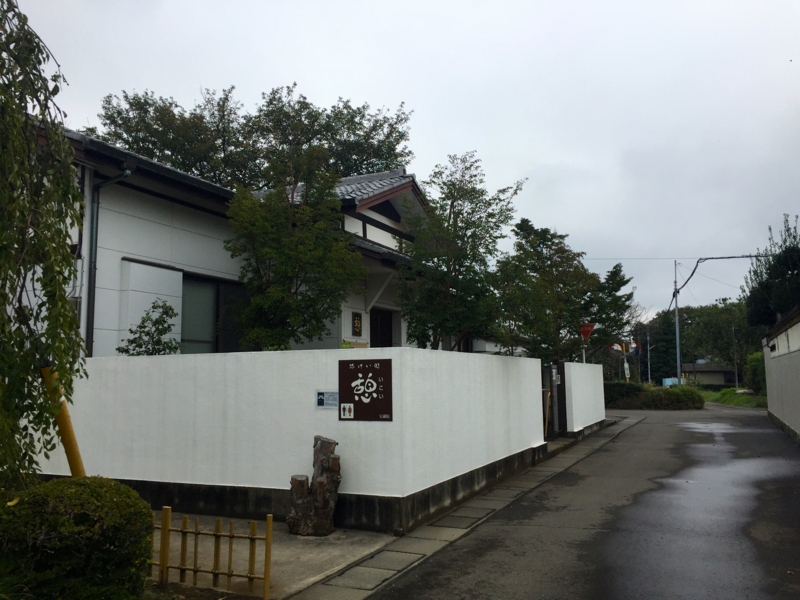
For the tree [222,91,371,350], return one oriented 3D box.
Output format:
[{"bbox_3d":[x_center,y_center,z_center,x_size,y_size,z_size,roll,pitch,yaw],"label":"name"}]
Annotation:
[{"bbox_3d":[-1.558,-0.159,9.985,2.300,5.500,2.300,-1,-6,0],"label":"tree"}]

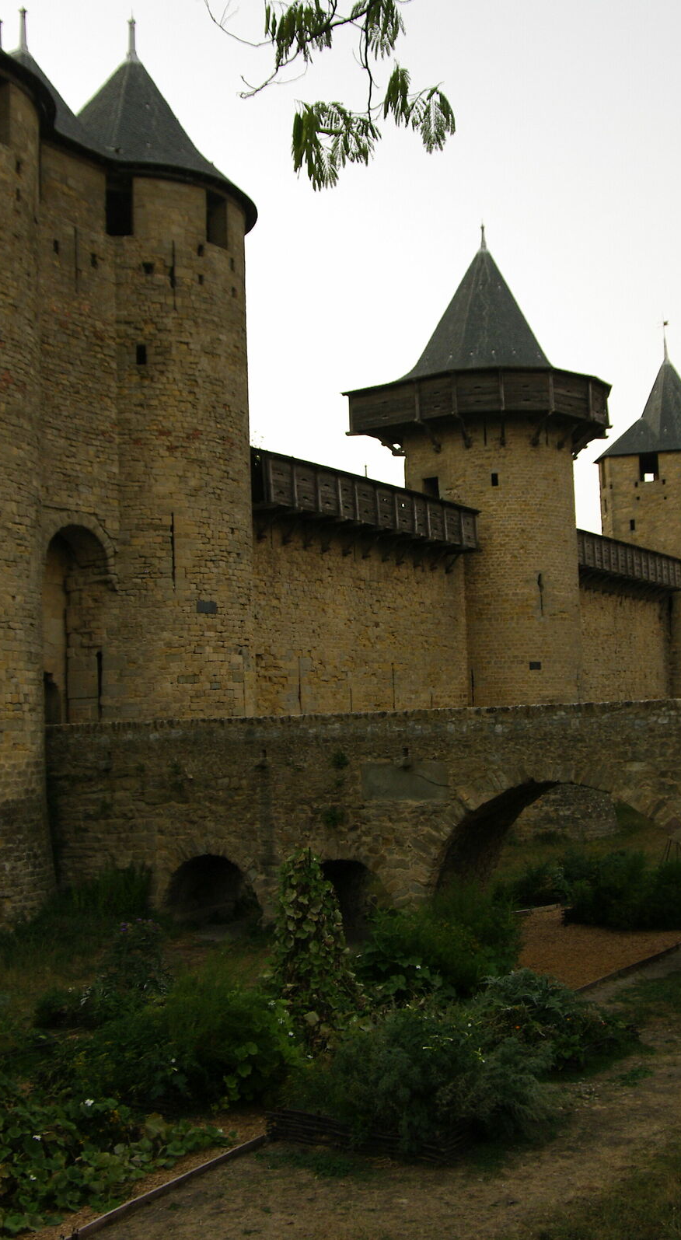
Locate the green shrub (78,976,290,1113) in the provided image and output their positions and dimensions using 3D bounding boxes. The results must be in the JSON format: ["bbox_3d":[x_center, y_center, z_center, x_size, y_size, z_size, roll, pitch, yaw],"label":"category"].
[{"bbox_3d":[-2.157,5.820,17.534,3.040,1.494,2.128,-1,-4,-7],"label":"green shrub"}]

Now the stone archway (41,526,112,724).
[{"bbox_3d":[-7.069,0.576,31.056,1.400,5.714,2.300,-4,-4,31],"label":"stone archway"}]

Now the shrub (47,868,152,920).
[{"bbox_3d":[-5.319,5.917,27.184,2.300,1.250,1.300,-2,-4,0],"label":"shrub"}]

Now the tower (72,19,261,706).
[{"bbox_3d":[-6.625,-6.838,41.009,7.800,26.117,7.800,-4,-4,34],"label":"tower"}]

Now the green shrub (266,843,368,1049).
[{"bbox_3d":[-0.315,4.350,16.253,1.350,2.650,1.300,-2,-4,0],"label":"green shrub"}]

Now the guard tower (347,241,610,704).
[{"bbox_3d":[6.160,-5.051,53.026,10.400,22.570,10.800,-4,-4,31],"label":"guard tower"}]

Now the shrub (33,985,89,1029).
[{"bbox_3d":[-4.723,6.567,21.343,1.172,0.606,1.055,-1,-4,-13],"label":"shrub"}]

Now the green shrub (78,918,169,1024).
[{"bbox_3d":[-3.802,6.046,21.680,1.628,1.643,1.465,-1,-4,-10],"label":"green shrub"}]

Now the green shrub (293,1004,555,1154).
[{"bbox_3d":[0.871,4.855,13.412,2.650,1.200,2.100,-2,-4,0],"label":"green shrub"}]

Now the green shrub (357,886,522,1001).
[{"bbox_3d":[1.800,5.885,23.031,3.094,1.861,2.630,-2,-4,4],"label":"green shrub"}]

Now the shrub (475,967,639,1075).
[{"bbox_3d":[3.218,5.917,18.854,2.539,1.203,2.158,-2,-4,9],"label":"shrub"}]

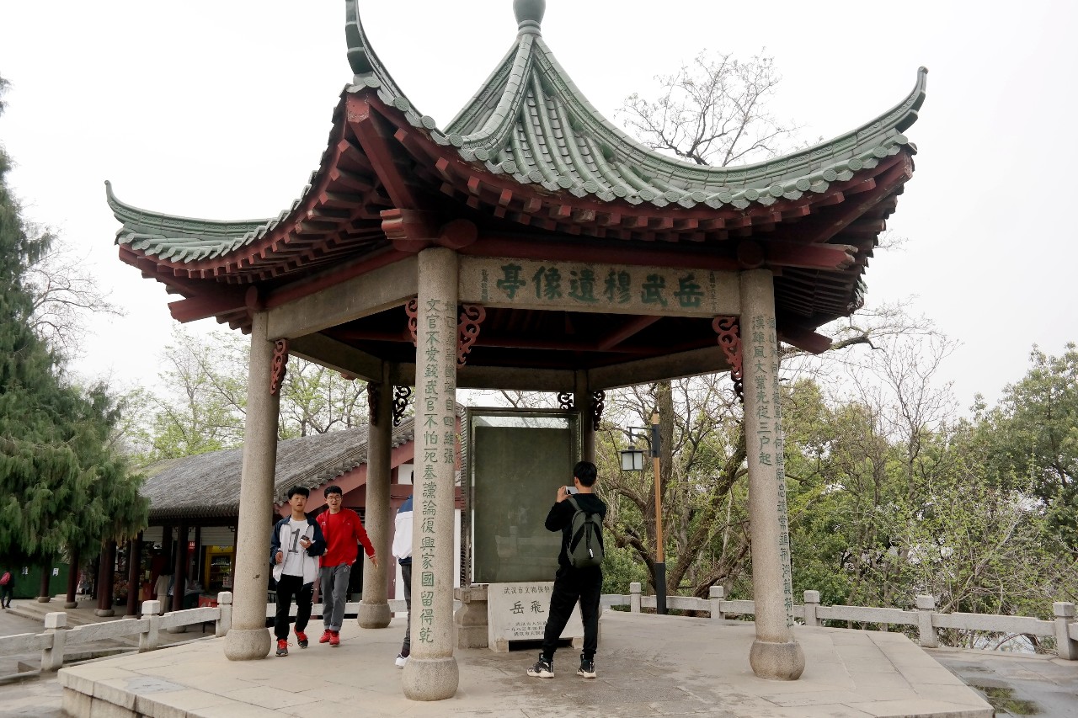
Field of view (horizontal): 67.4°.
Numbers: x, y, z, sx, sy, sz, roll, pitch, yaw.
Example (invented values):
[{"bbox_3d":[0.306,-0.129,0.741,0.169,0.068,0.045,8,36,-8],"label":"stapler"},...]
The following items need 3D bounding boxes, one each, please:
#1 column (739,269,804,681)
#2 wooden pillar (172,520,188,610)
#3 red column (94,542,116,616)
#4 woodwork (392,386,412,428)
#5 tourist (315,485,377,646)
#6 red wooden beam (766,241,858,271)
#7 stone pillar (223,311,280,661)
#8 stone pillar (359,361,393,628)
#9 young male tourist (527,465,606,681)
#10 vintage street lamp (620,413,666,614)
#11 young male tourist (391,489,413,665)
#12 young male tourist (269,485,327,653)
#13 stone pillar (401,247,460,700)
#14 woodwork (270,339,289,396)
[{"bbox_3d":[1.995,0.945,7.106,0.436,3.497,0.436,-4,-12,15],"label":"column"},{"bbox_3d":[-10.006,6.112,22.643,0.330,2.964,0.330,5,-13,-23],"label":"wooden pillar"},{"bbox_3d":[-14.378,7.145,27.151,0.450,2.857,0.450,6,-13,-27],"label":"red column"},{"bbox_3d":[-1.936,0.666,11.435,0.269,0.601,0.060,3,-12,-16],"label":"woodwork"},{"bbox_3d":[-2.197,2.320,9.190,0.700,1.724,0.450,1,-12,-7],"label":"tourist"},{"bbox_3d":[2.351,-0.910,7.155,0.159,0.219,0.866,11,2,-45],"label":"red wooden beam"},{"bbox_3d":[-2.907,1.263,8.347,0.448,3.467,0.448,3,-12,-19],"label":"stone pillar"},{"bbox_3d":[-2.192,1.821,11.122,0.448,3.467,0.448,2,-12,-11],"label":"stone pillar"},{"bbox_3d":[0.231,1.821,7.062,0.527,1.791,0.517,5,-13,-26],"label":"young male tourist"},{"bbox_3d":[1.526,2.281,11.682,0.697,3.063,0.308,8,-14,-36],"label":"vintage street lamp"},{"bbox_3d":[-1.146,1.997,7.772,0.480,1.760,0.400,-10,-15,40],"label":"young male tourist"},{"bbox_3d":[-2.513,2.192,8.502,0.547,1.701,0.448,2,-12,-13],"label":"young male tourist"},{"bbox_3d":[-0.814,0.838,6.358,0.448,3.467,0.448,1,-12,-7],"label":"stone pillar"},{"bbox_3d":[-2.686,0.084,8.372,0.280,0.567,0.070,-11,-16,42],"label":"woodwork"}]

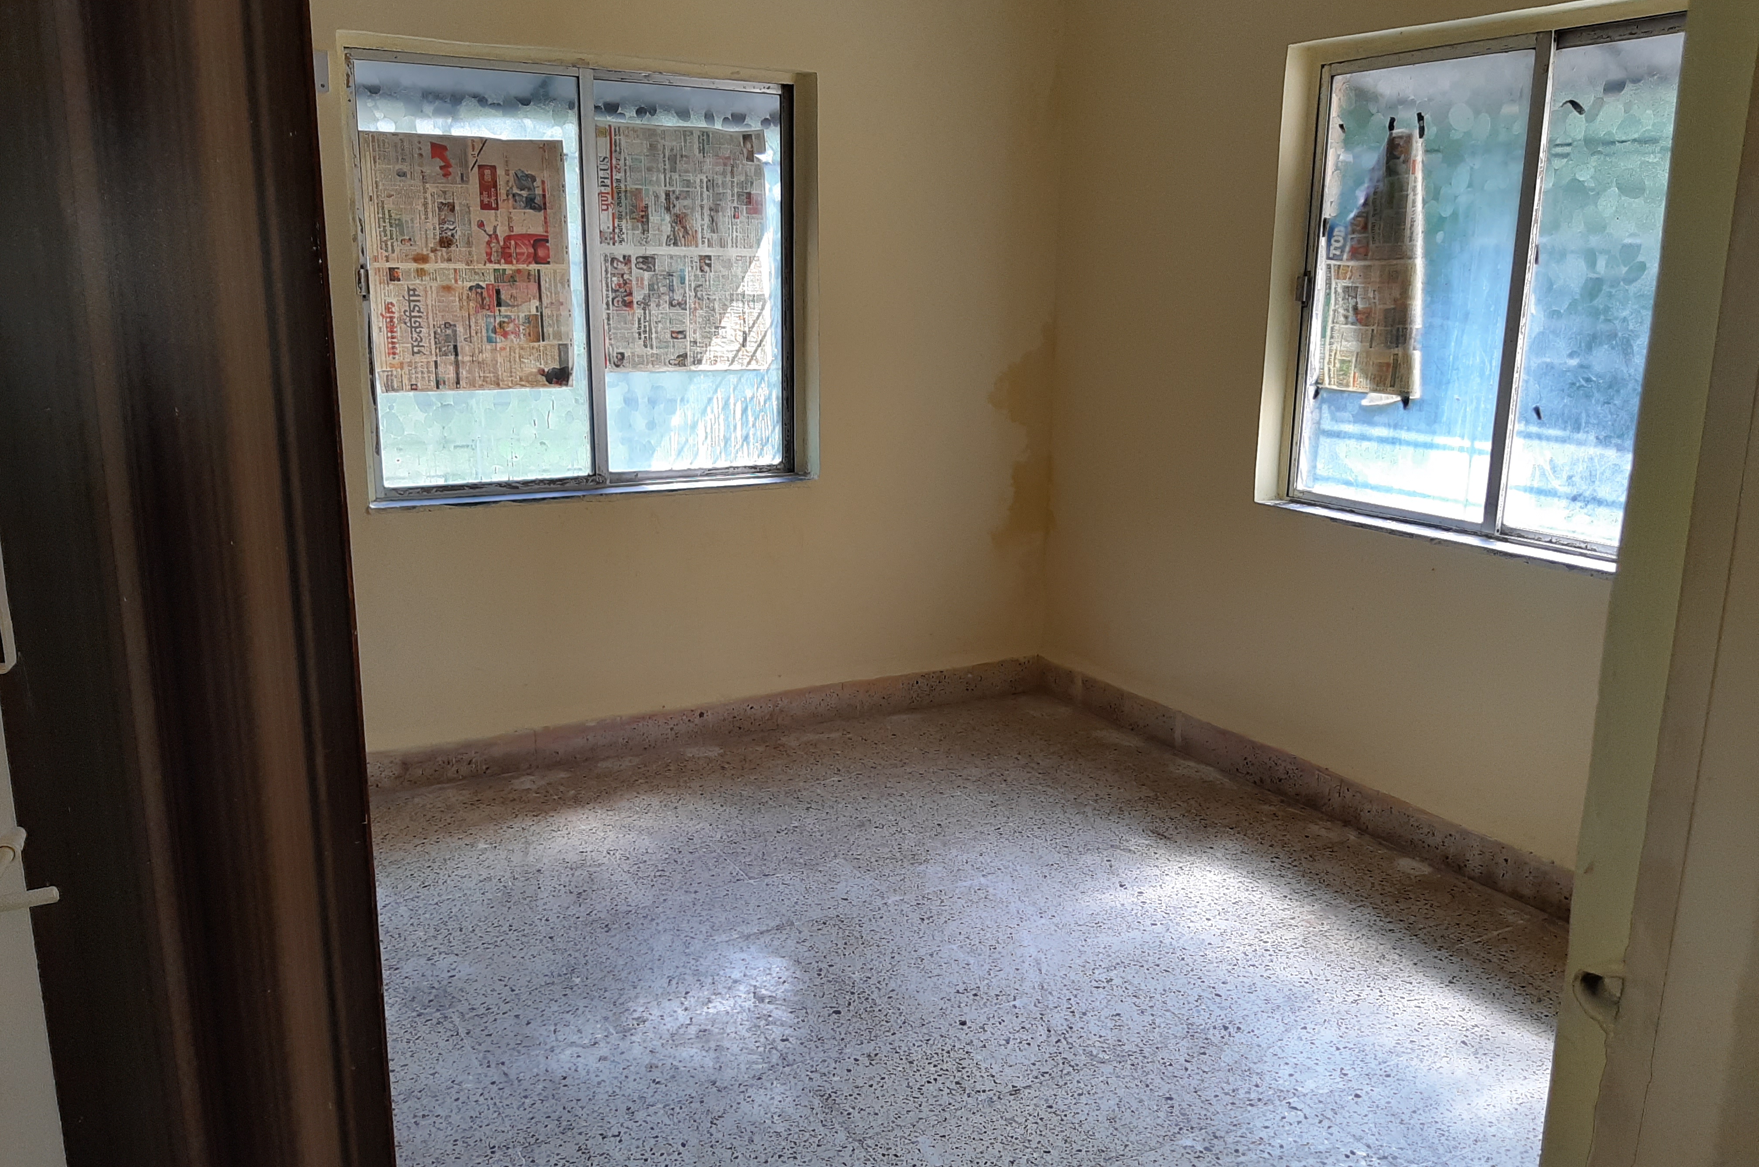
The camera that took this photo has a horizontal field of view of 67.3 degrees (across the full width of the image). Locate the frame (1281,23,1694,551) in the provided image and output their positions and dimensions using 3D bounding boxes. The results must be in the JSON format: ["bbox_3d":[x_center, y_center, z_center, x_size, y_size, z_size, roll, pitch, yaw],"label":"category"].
[{"bbox_3d":[1.533,-0.695,3.150,0.080,1.165,1.280,-6,14,-29],"label":"frame"}]

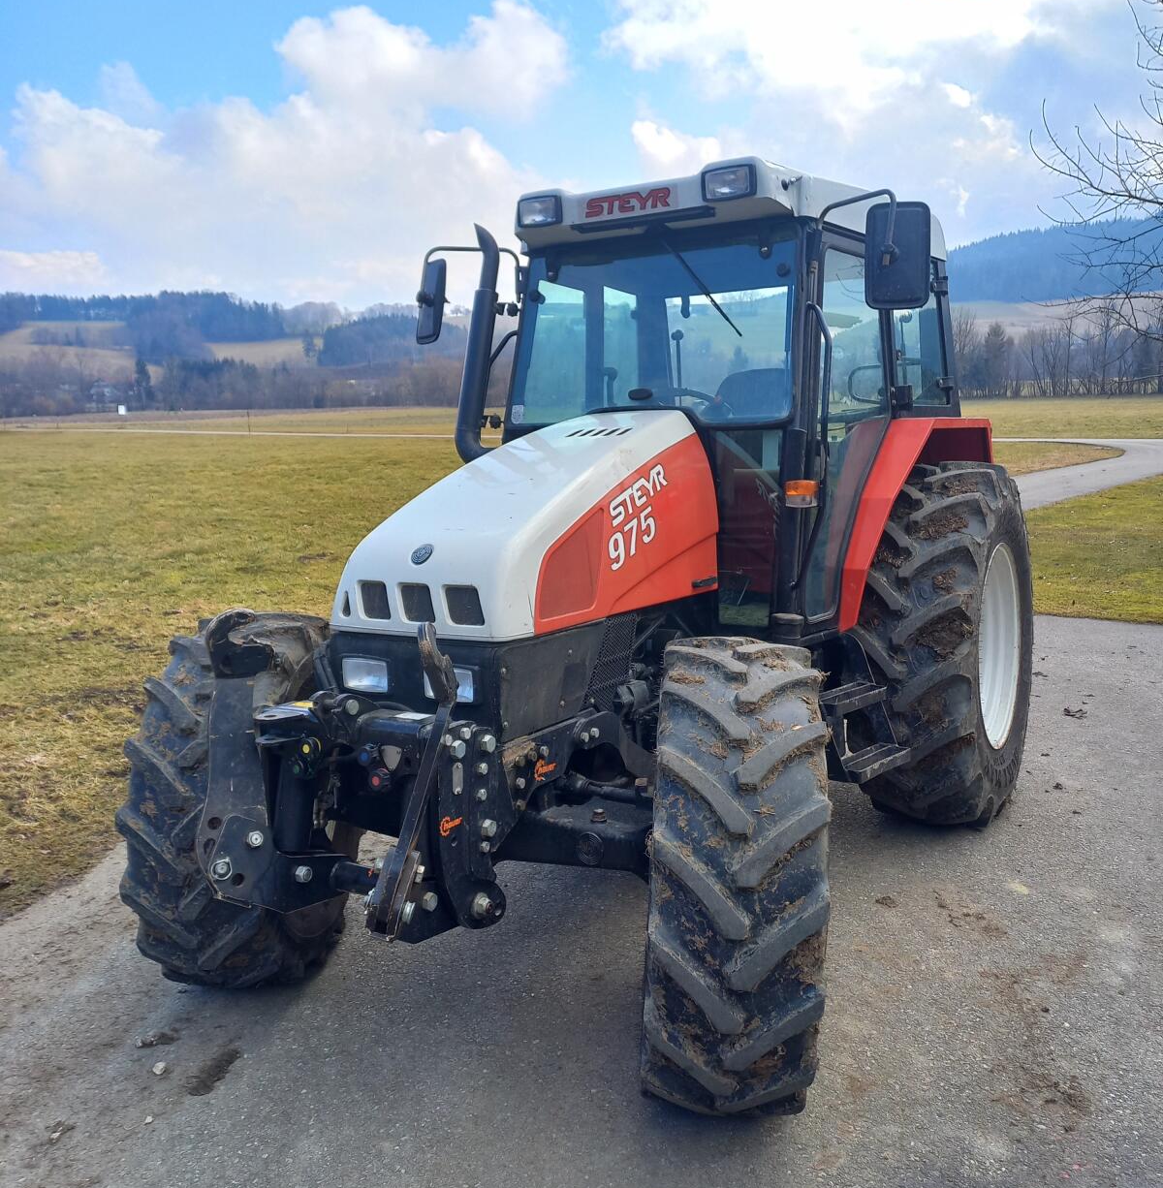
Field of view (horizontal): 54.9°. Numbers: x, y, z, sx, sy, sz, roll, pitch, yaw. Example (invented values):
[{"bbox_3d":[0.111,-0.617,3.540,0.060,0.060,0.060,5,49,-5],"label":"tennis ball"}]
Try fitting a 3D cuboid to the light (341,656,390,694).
[{"bbox_3d":[-0.603,0.230,3.230,0.170,0.095,0.090,3,10,30],"label":"light"}]

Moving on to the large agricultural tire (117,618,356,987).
[{"bbox_3d":[-1.080,0.674,3.820,0.390,1.210,1.210,-1,9,9],"label":"large agricultural tire"}]

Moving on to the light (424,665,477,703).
[{"bbox_3d":[-0.347,0.244,3.085,0.170,0.095,0.090,3,10,30],"label":"light"}]

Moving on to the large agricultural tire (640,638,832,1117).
[{"bbox_3d":[0.385,0.731,2.980,0.390,1.215,1.215,-1,9,5],"label":"large agricultural tire"}]

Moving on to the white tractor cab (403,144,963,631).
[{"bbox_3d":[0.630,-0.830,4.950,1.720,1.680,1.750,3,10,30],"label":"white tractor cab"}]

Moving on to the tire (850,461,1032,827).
[{"bbox_3d":[1.613,0.212,4.920,0.465,1.560,1.560,3,10,30],"label":"tire"}]

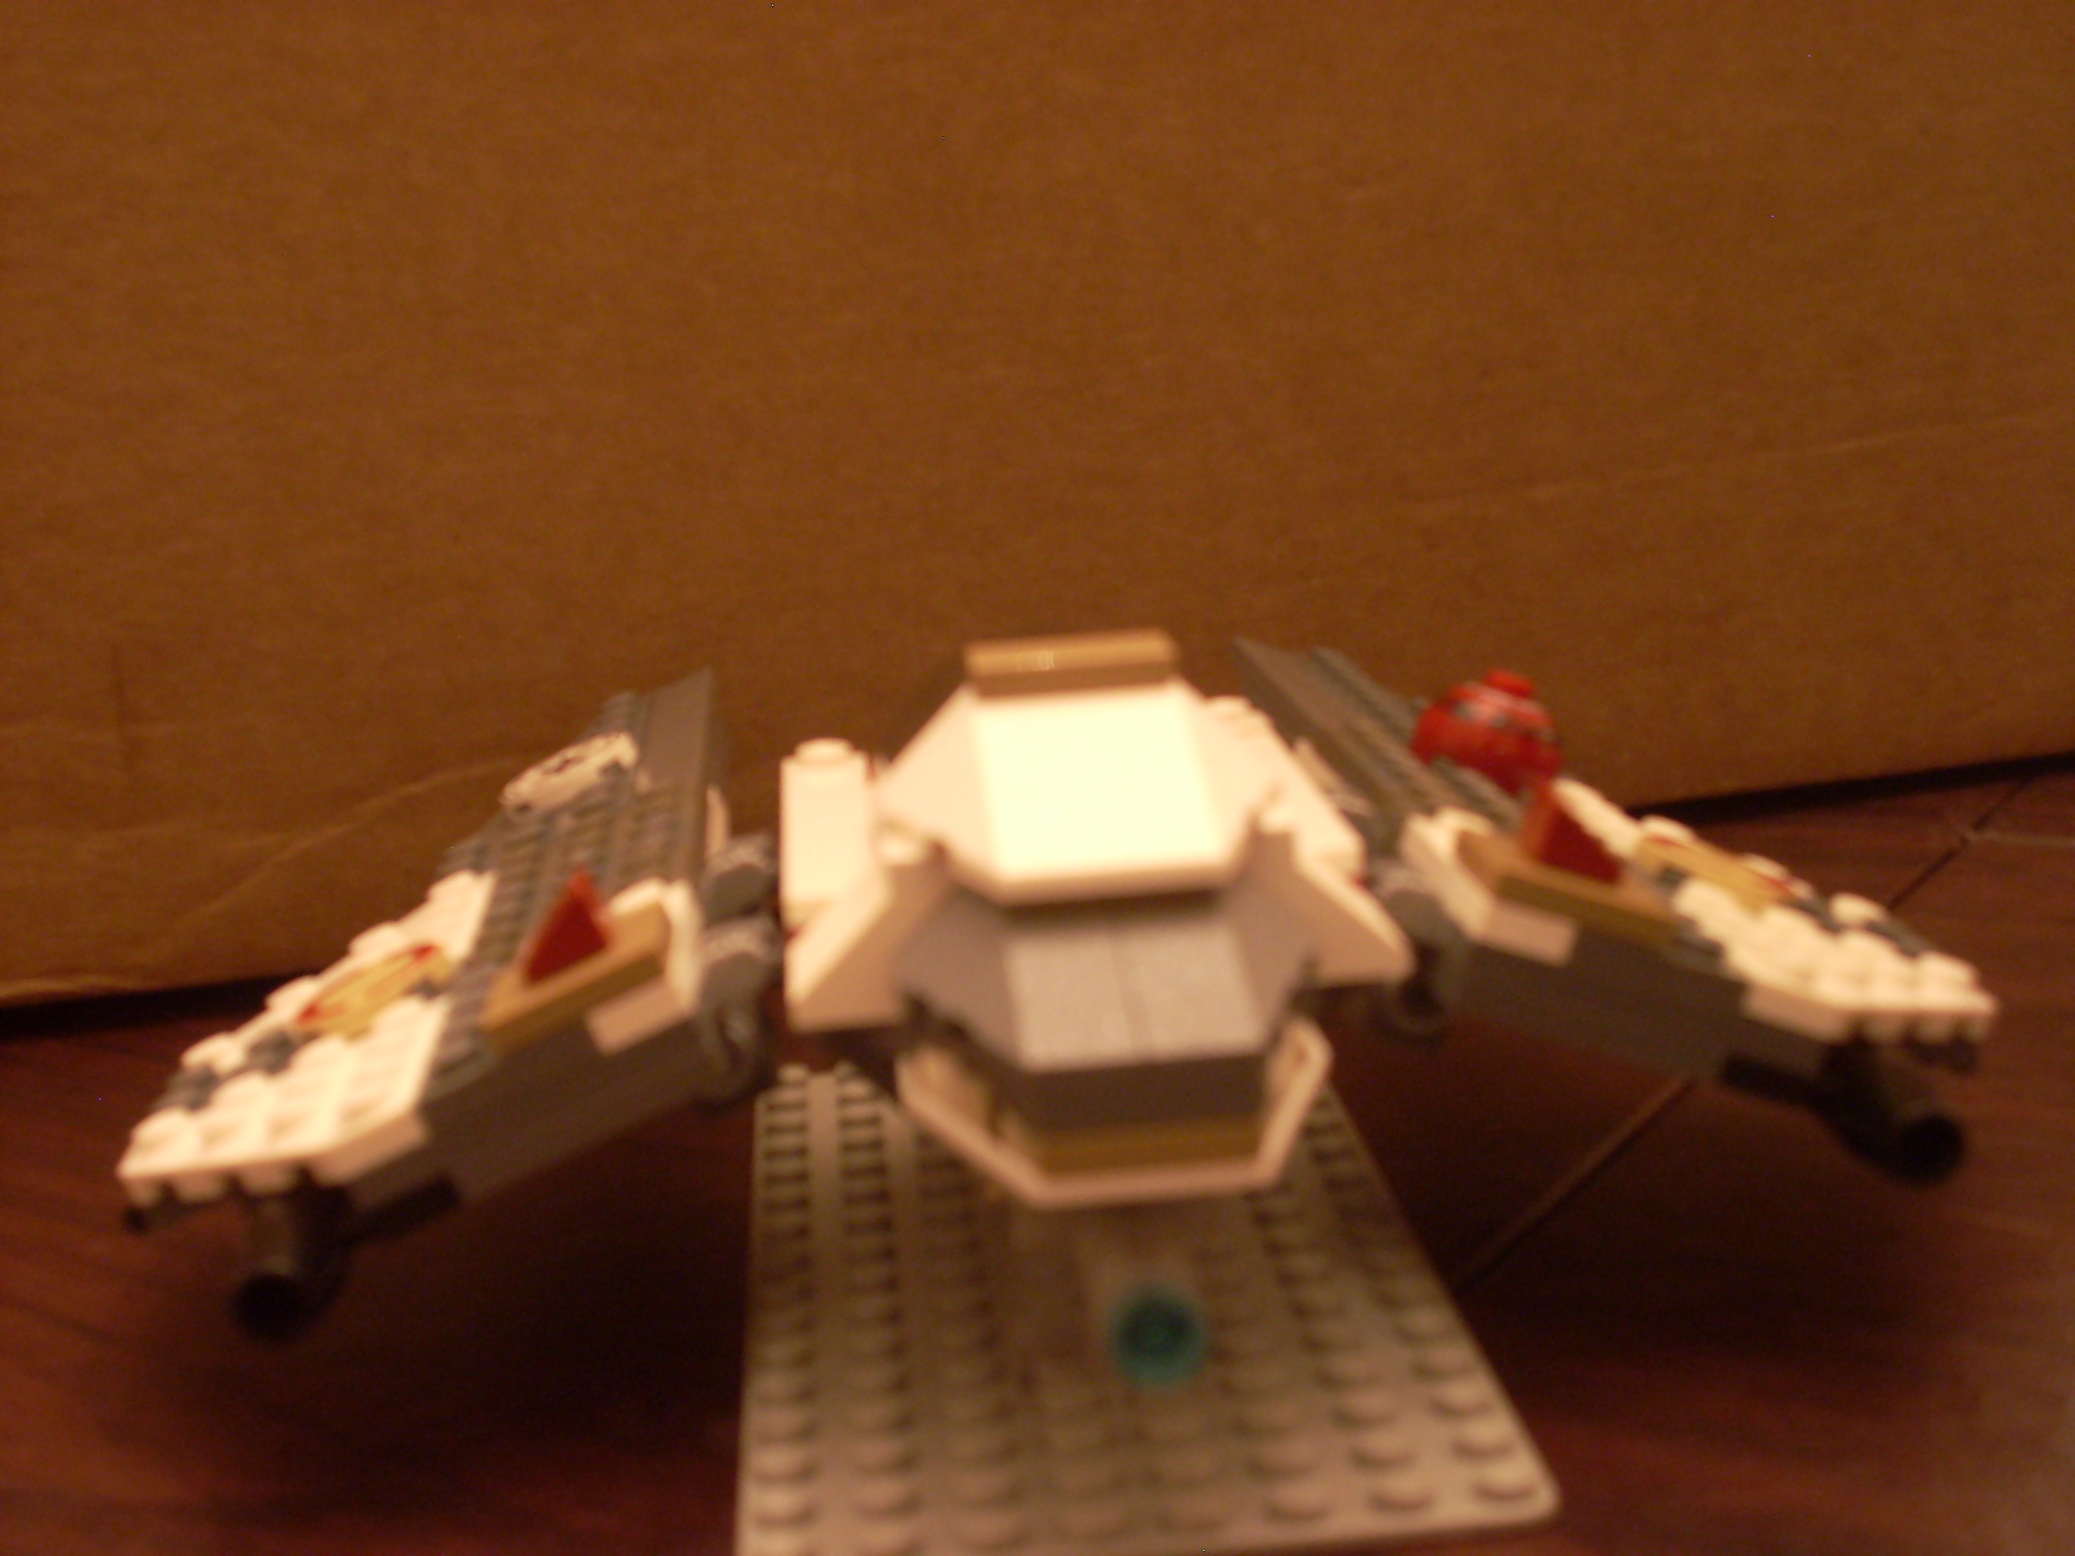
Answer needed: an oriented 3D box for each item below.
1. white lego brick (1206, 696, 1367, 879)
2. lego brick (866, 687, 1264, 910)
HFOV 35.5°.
[{"bbox_3d":[0.021,0.001,0.292,0.008,0.005,0.053,-5,13,-3],"label":"white lego brick"},{"bbox_3d":[0.004,0.000,0.240,0.032,0.010,0.032,-5,13,-3],"label":"lego brick"}]

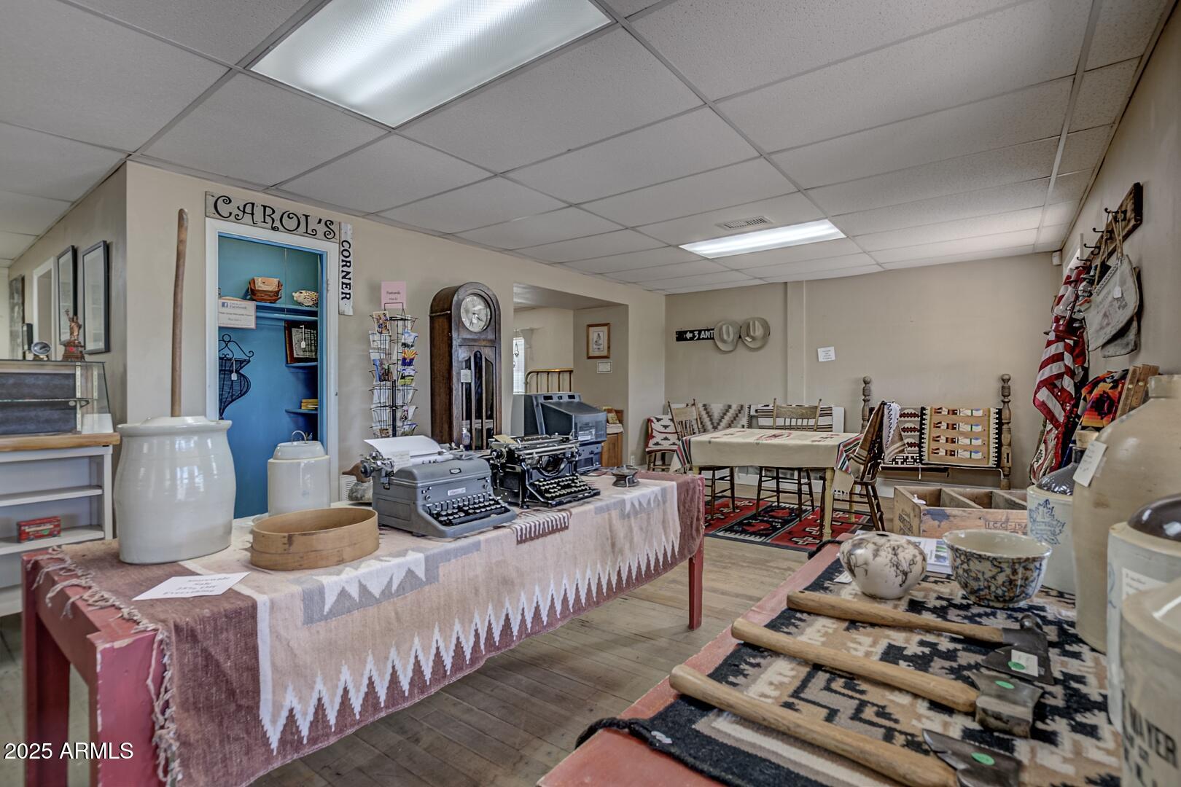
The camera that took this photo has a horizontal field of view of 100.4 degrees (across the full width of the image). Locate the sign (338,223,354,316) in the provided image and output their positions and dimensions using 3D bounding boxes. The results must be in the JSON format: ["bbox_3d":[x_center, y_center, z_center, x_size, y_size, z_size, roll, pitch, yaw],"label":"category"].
[{"bbox_3d":[-1.601,-0.817,3.237,0.020,0.595,0.095,1,1,40],"label":"sign"}]

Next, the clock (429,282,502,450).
[{"bbox_3d":[-0.950,0.143,3.769,0.290,1.935,0.445,1,1,40],"label":"clock"}]

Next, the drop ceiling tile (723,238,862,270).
[{"bbox_3d":[1.870,-1.307,4.676,1.210,0.020,0.610,0,0,37],"label":"drop ceiling tile"}]

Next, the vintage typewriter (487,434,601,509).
[{"bbox_3d":[-0.168,0.287,1.943,0.345,0.255,0.400,0,0,40],"label":"vintage typewriter"}]

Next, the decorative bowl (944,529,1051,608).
[{"bbox_3d":[0.752,0.327,0.915,0.158,0.103,0.158,0,0,38],"label":"decorative bowl"}]

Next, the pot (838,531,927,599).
[{"bbox_3d":[0.660,0.387,1.120,0.174,0.133,0.174,0,1,0],"label":"pot"}]

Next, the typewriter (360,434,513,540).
[{"bbox_3d":[-0.483,0.288,1.611,0.350,0.250,0.370,1,1,42],"label":"typewriter"}]

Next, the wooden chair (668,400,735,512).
[{"bbox_3d":[1.032,0.577,4.514,0.500,1.010,0.430,1,1,43],"label":"wooden chair"}]

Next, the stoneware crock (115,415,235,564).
[{"bbox_3d":[-1.115,0.243,1.333,0.249,0.360,0.249,-1,1,-40],"label":"stoneware crock"}]

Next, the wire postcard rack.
[{"bbox_3d":[-1.204,0.285,3.000,0.280,1.683,0.280,1,1,40],"label":"wire postcard rack"}]

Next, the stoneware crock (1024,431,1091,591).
[{"bbox_3d":[0.985,0.228,0.977,0.177,0.303,0.177,0,0,-10],"label":"stoneware crock"}]

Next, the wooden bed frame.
[{"bbox_3d":[3.420,0.457,4.920,1.210,1.280,0.100,0,0,34],"label":"wooden bed frame"}]

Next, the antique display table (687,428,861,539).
[{"bbox_3d":[1.595,0.737,4.255,1.180,0.750,0.890,0,0,38],"label":"antique display table"}]

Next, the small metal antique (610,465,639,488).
[{"bbox_3d":[0.160,0.373,2.249,0.120,0.076,0.115,-1,2,-30],"label":"small metal antique"}]

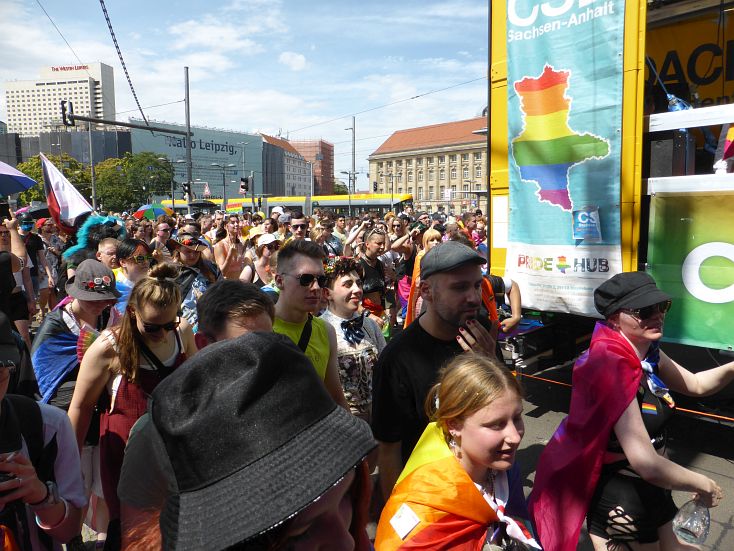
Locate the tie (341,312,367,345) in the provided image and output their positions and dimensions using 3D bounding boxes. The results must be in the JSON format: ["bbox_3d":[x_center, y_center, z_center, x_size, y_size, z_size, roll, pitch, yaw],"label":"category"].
[{"bbox_3d":[-0.059,0.224,2.130,0.120,0.135,0.050,-8,15,-31],"label":"tie"}]

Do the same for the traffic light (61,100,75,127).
[{"bbox_3d":[-11.166,-6.046,19.000,0.270,0.900,0.360,5,9,36],"label":"traffic light"}]

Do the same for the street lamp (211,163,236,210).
[{"bbox_3d":[-9.975,-5.149,35.941,1.750,5.200,0.350,-3,8,-26],"label":"street lamp"}]

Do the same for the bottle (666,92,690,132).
[{"bbox_3d":[2.321,-1.217,3.800,0.090,0.285,0.090,-18,6,17],"label":"bottle"}]

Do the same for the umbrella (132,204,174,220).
[{"bbox_3d":[-5.272,-1.343,12.774,1.050,0.750,1.050,0,29,0],"label":"umbrella"}]

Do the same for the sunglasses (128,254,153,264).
[{"bbox_3d":[-1.360,-0.098,3.050,0.140,0.050,0.145,4,8,28],"label":"sunglasses"}]

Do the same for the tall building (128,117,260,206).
[{"bbox_3d":[-59.143,-32.489,167.125,42.500,27.500,24.000,-7,10,-44],"label":"tall building"}]

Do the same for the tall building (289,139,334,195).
[{"bbox_3d":[-29.619,-47.905,258.302,20.000,35.900,21.000,1,7,11],"label":"tall building"}]

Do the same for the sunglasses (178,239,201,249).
[{"bbox_3d":[-1.339,-0.242,3.850,0.150,0.055,0.130,-4,8,-30],"label":"sunglasses"}]

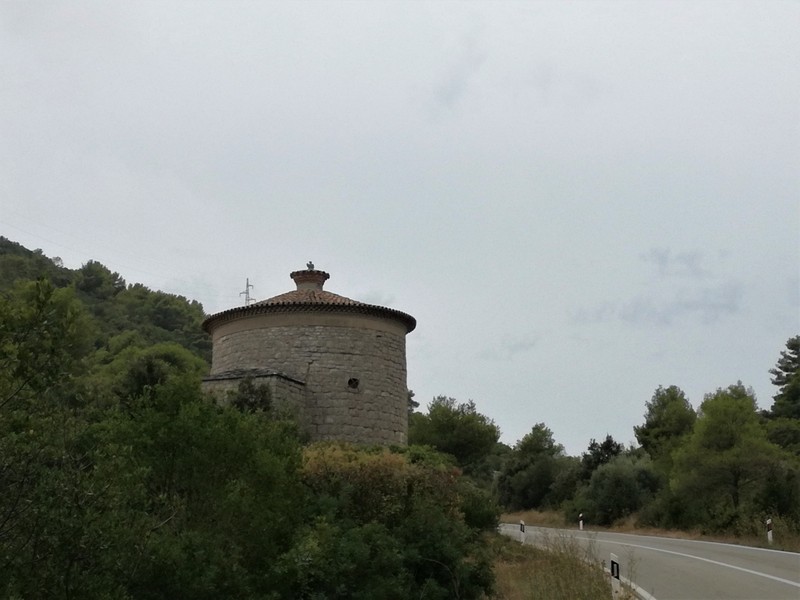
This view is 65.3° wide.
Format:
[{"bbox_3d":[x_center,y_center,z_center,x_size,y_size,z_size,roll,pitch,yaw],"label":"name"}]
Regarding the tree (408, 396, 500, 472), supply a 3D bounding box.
[{"bbox_3d":[3.083,8.208,36.685,5.640,5.060,5.640,-2,-17,4],"label":"tree"}]

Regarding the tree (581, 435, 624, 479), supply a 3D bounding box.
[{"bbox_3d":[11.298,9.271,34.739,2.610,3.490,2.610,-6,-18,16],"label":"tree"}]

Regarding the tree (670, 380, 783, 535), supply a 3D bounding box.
[{"bbox_3d":[13.209,6.221,25.202,4.580,5.790,4.580,-10,-19,25],"label":"tree"}]

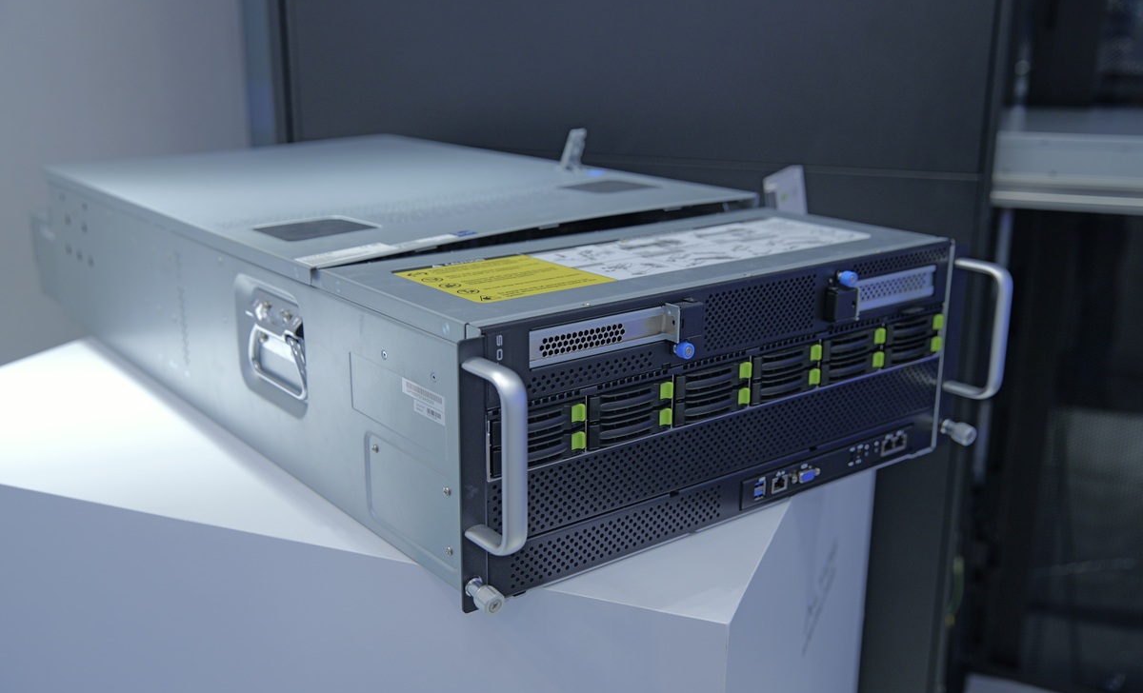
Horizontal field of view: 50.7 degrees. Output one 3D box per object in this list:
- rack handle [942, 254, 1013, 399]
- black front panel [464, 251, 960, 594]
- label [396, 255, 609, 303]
[{"bbox_3d":[0.323,-0.011,0.955,0.014,0.112,0.049,-12,20,-37],"label":"rack handle"},{"bbox_3d":[0.120,0.036,0.843,0.475,0.174,0.025,-12,20,-37],"label":"black front panel"},{"bbox_3d":[-0.046,-0.047,0.807,0.111,0.002,0.106,-12,20,-37],"label":"label"}]

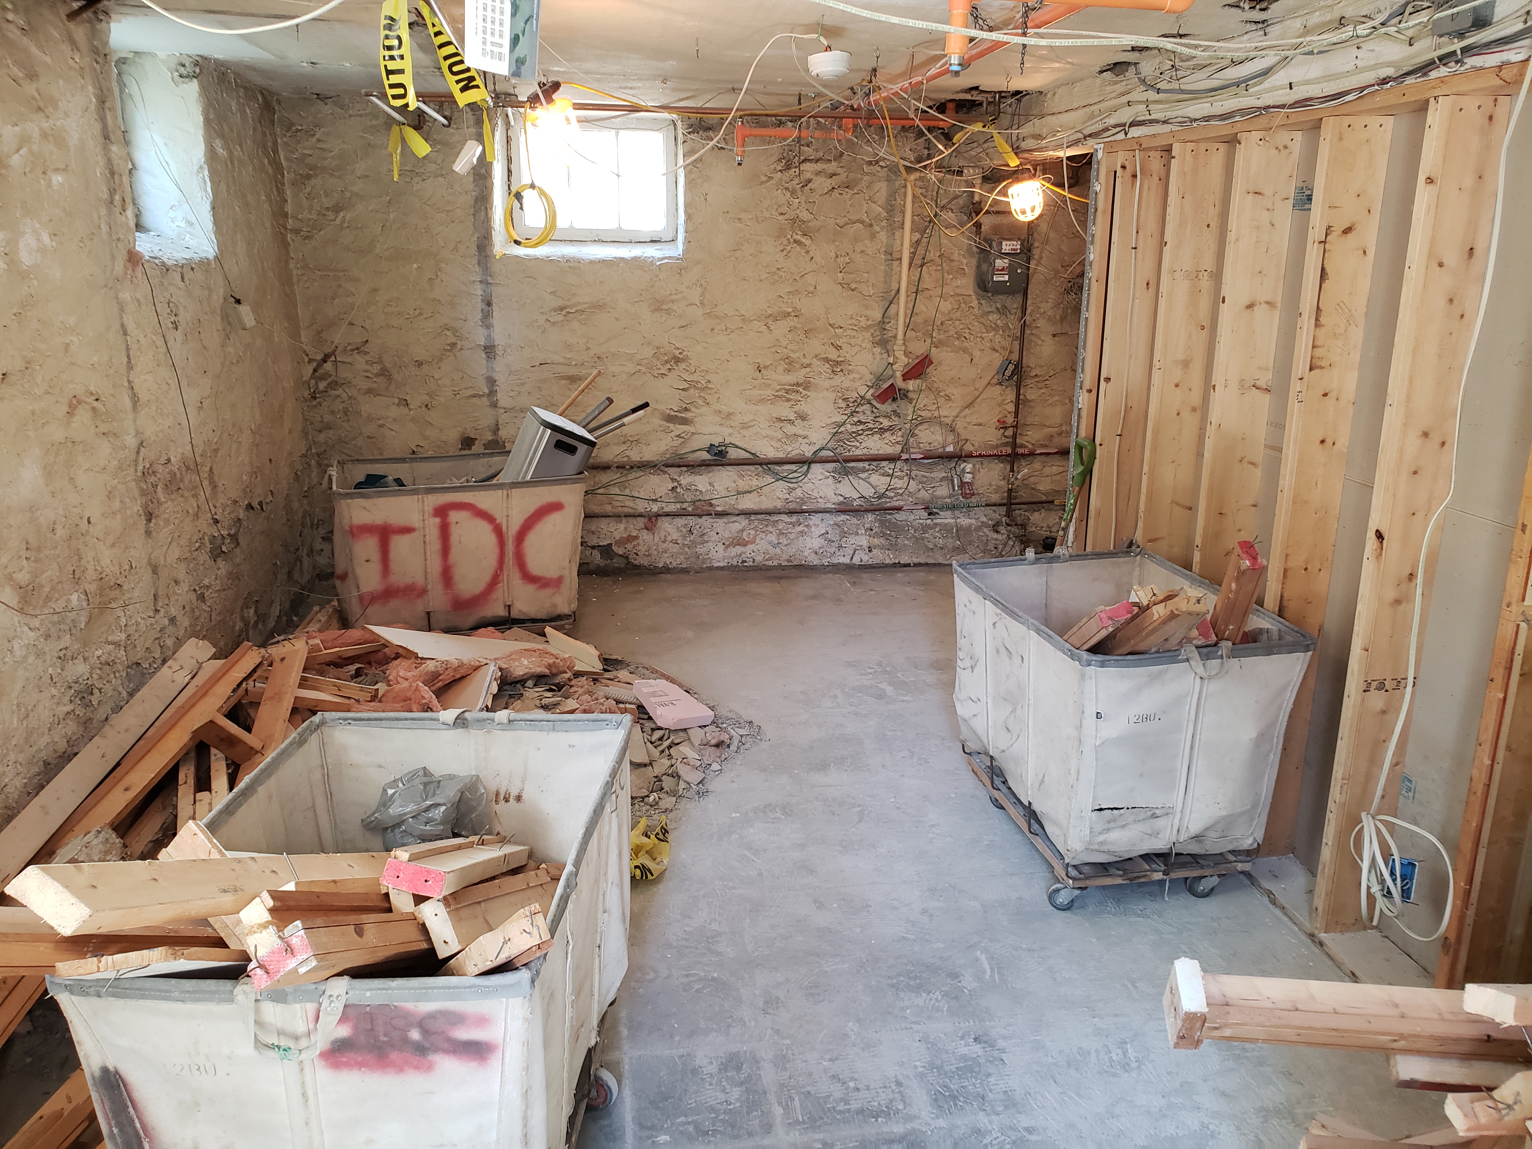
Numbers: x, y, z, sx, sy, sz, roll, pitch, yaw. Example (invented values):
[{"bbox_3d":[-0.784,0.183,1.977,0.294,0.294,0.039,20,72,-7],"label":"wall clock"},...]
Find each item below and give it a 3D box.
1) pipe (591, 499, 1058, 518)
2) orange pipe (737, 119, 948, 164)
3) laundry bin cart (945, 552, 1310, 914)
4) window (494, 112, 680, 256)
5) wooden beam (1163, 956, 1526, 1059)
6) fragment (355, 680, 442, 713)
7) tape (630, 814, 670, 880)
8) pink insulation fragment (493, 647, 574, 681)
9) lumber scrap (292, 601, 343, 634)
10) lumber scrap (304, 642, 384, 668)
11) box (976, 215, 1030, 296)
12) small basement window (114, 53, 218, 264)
[{"bbox_3d":[0.358,-0.373,6.530,2.743,0.035,0.035,-2,16,-8],"label":"pipe"},{"bbox_3d":[0.362,-2.142,5.698,1.053,0.210,0.080,-2,16,-8],"label":"orange pipe"},{"bbox_3d":[0.980,0.458,3.359,0.637,0.831,0.924,-3,16,-9],"label":"laundry bin cart"},{"bbox_3d":[-0.930,-2.031,6.018,0.960,0.720,0.150,-2,16,-8],"label":"window"},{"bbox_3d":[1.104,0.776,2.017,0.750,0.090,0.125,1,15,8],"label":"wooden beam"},{"bbox_3d":[-1.237,0.436,3.873,0.290,0.140,0.220,-2,16,-8],"label":"fragment"},{"bbox_3d":[-0.392,0.825,3.533,0.200,0.100,0.250,0,15,0],"label":"tape"},{"bbox_3d":[-0.962,0.373,4.780,0.340,0.100,0.190,0,15,0],"label":"pink insulation fragment"},{"bbox_3d":[-1.908,0.206,4.896,0.090,0.060,0.350,4,28,14],"label":"lumber scrap"},{"bbox_3d":[-1.731,0.329,4.720,0.420,0.045,0.075,-7,17,-24],"label":"lumber scrap"},{"bbox_3d":[1.350,-1.812,6.537,0.270,0.440,0.140,-2,15,-7],"label":"box"},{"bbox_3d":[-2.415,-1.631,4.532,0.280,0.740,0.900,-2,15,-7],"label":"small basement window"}]

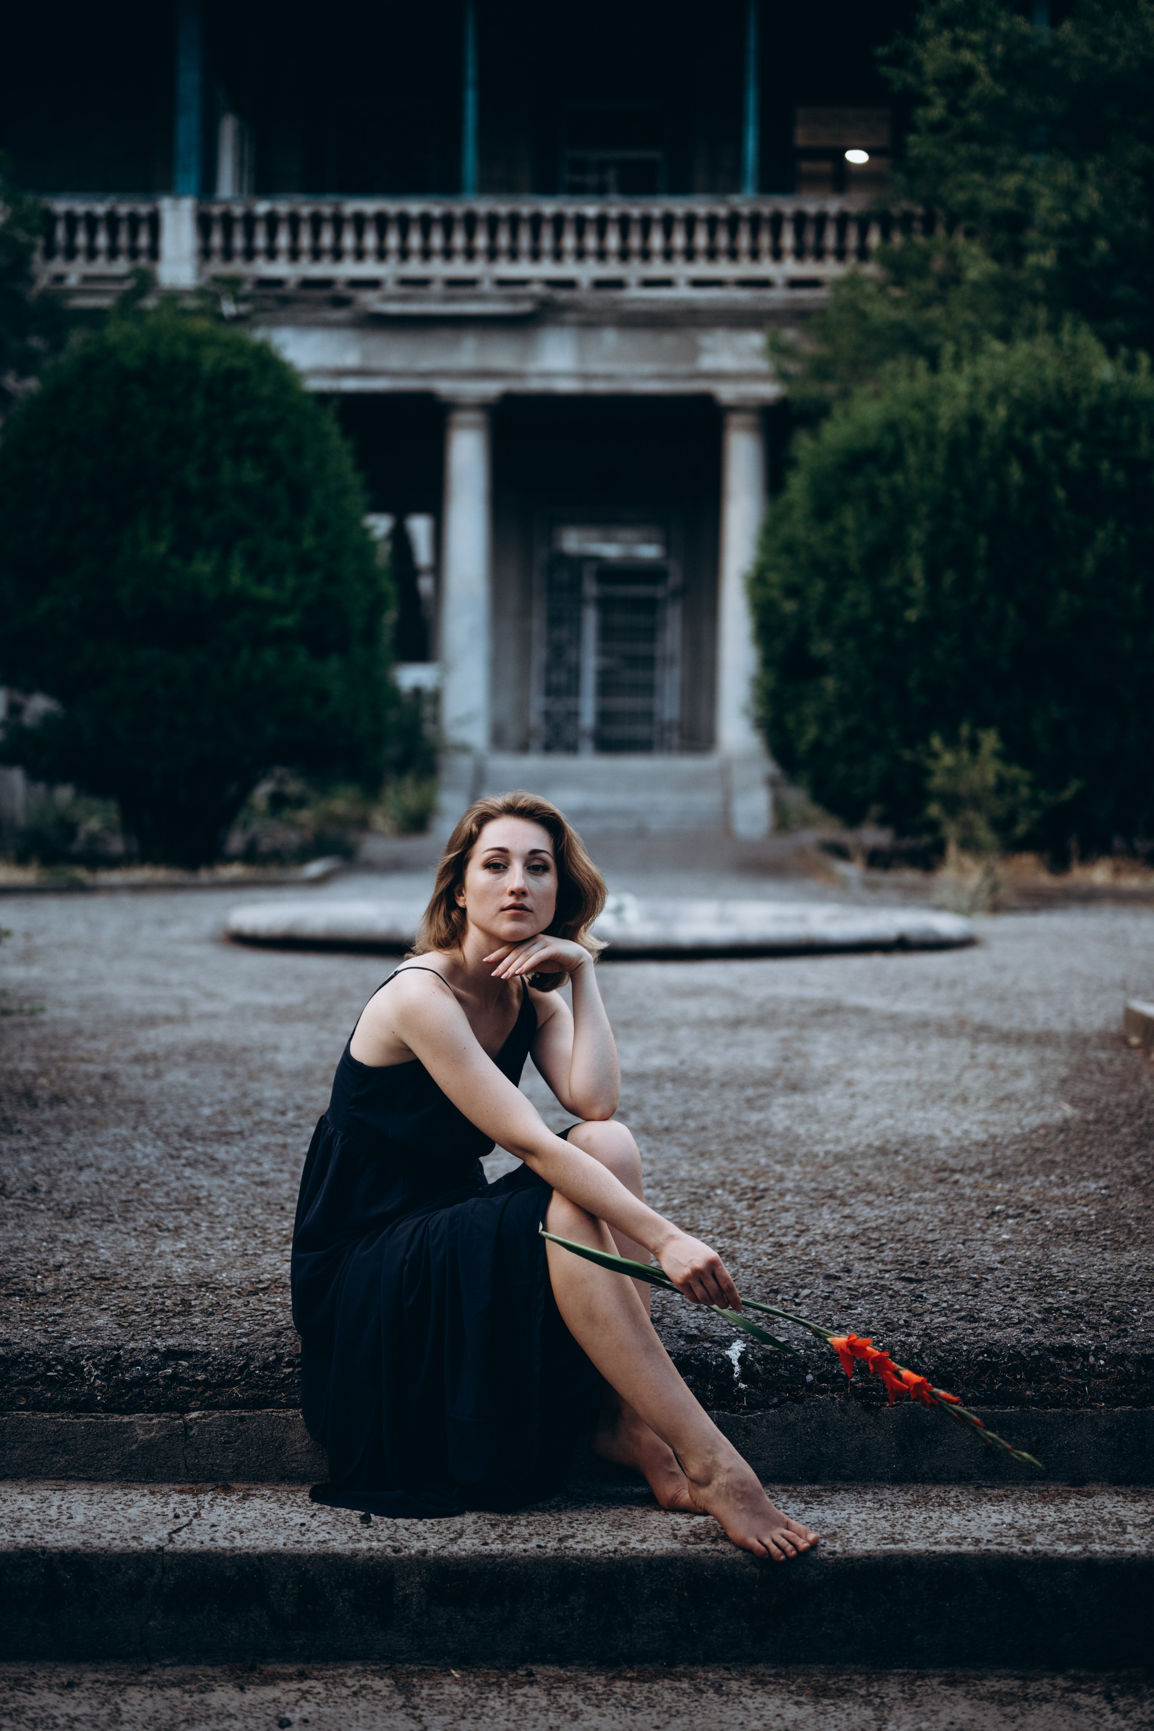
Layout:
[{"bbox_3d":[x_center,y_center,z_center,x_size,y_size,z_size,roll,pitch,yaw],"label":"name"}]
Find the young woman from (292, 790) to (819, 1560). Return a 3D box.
[{"bbox_3d":[-0.040,0.400,3.430,0.820,1.000,0.500,3,3,43],"label":"young woman"}]

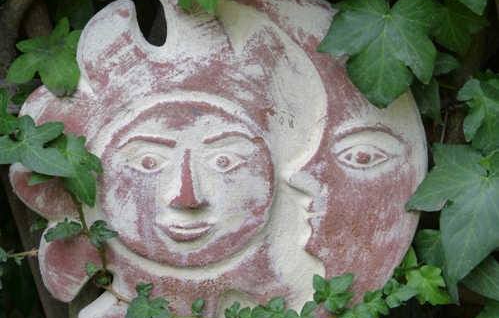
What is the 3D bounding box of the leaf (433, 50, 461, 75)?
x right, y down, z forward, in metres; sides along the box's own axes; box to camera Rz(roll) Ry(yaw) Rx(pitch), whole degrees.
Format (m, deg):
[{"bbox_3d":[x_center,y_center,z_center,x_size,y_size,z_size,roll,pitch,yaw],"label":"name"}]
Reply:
[{"bbox_3d":[0.137,-0.068,1.620,0.028,0.018,0.006,-1,-20,-10],"label":"leaf"}]

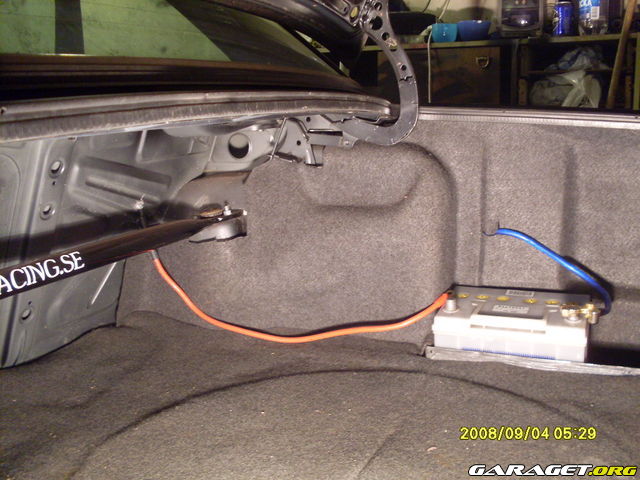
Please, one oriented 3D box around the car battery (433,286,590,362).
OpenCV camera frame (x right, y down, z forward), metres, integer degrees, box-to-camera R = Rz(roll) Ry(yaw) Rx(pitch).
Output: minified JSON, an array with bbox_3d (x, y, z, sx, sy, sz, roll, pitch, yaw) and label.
[{"bbox_3d":[0.399,0.209,1.445,0.284,0.178,0.172,2,15,23],"label":"car battery"}]

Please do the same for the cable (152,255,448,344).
[{"bbox_3d":[-0.064,0.132,1.569,0.700,0.170,0.110,2,15,23],"label":"cable"}]

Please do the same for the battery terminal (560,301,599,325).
[{"bbox_3d":[0.495,0.141,1.342,0.072,0.037,0.046,2,15,23],"label":"battery terminal"}]

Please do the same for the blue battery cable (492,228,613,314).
[{"bbox_3d":[0.454,0.063,1.411,0.250,0.135,0.140,2,15,23],"label":"blue battery cable"}]

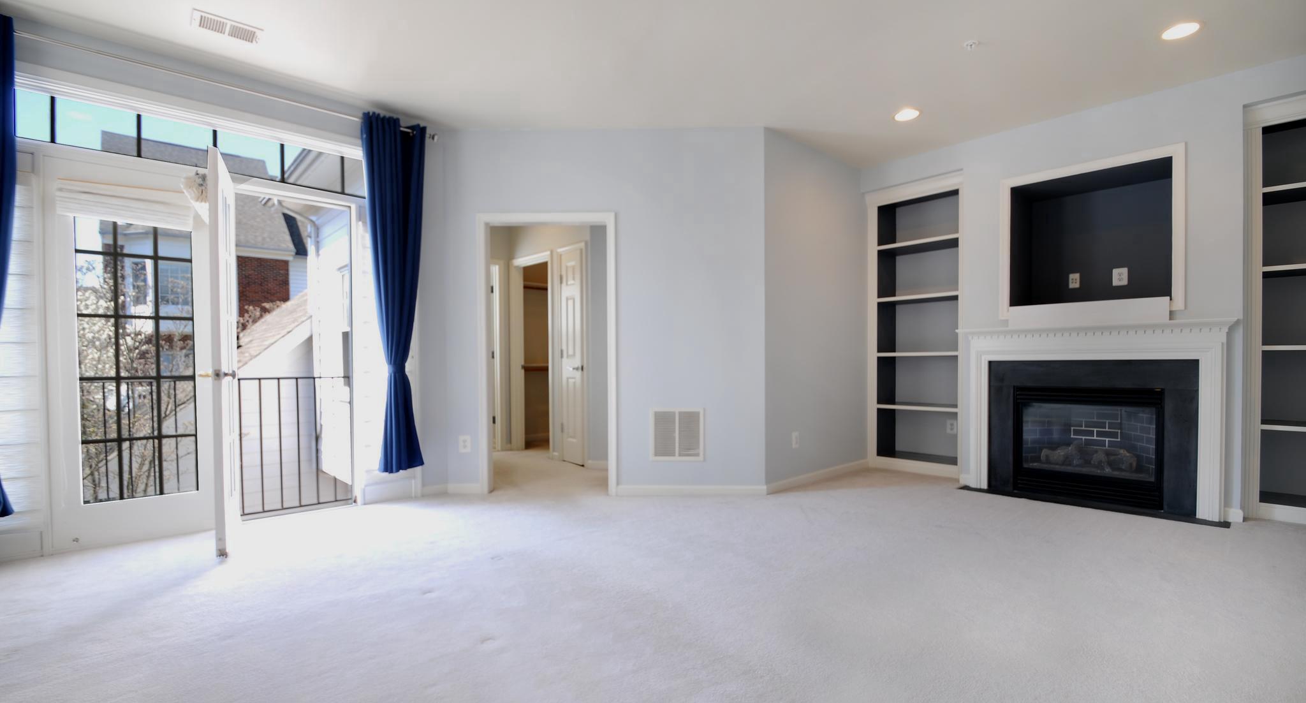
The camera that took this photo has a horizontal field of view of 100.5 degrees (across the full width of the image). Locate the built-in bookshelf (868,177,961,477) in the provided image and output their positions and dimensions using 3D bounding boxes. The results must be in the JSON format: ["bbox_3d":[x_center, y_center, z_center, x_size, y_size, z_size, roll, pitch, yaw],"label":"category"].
[{"bbox_3d":[2.383,-0.199,4.883,0.380,2.530,0.800,0,0,-44],"label":"built-in bookshelf"}]

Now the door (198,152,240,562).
[{"bbox_3d":[-2.360,0.010,3.020,0.045,2.060,0.660,0,0,-34],"label":"door"}]

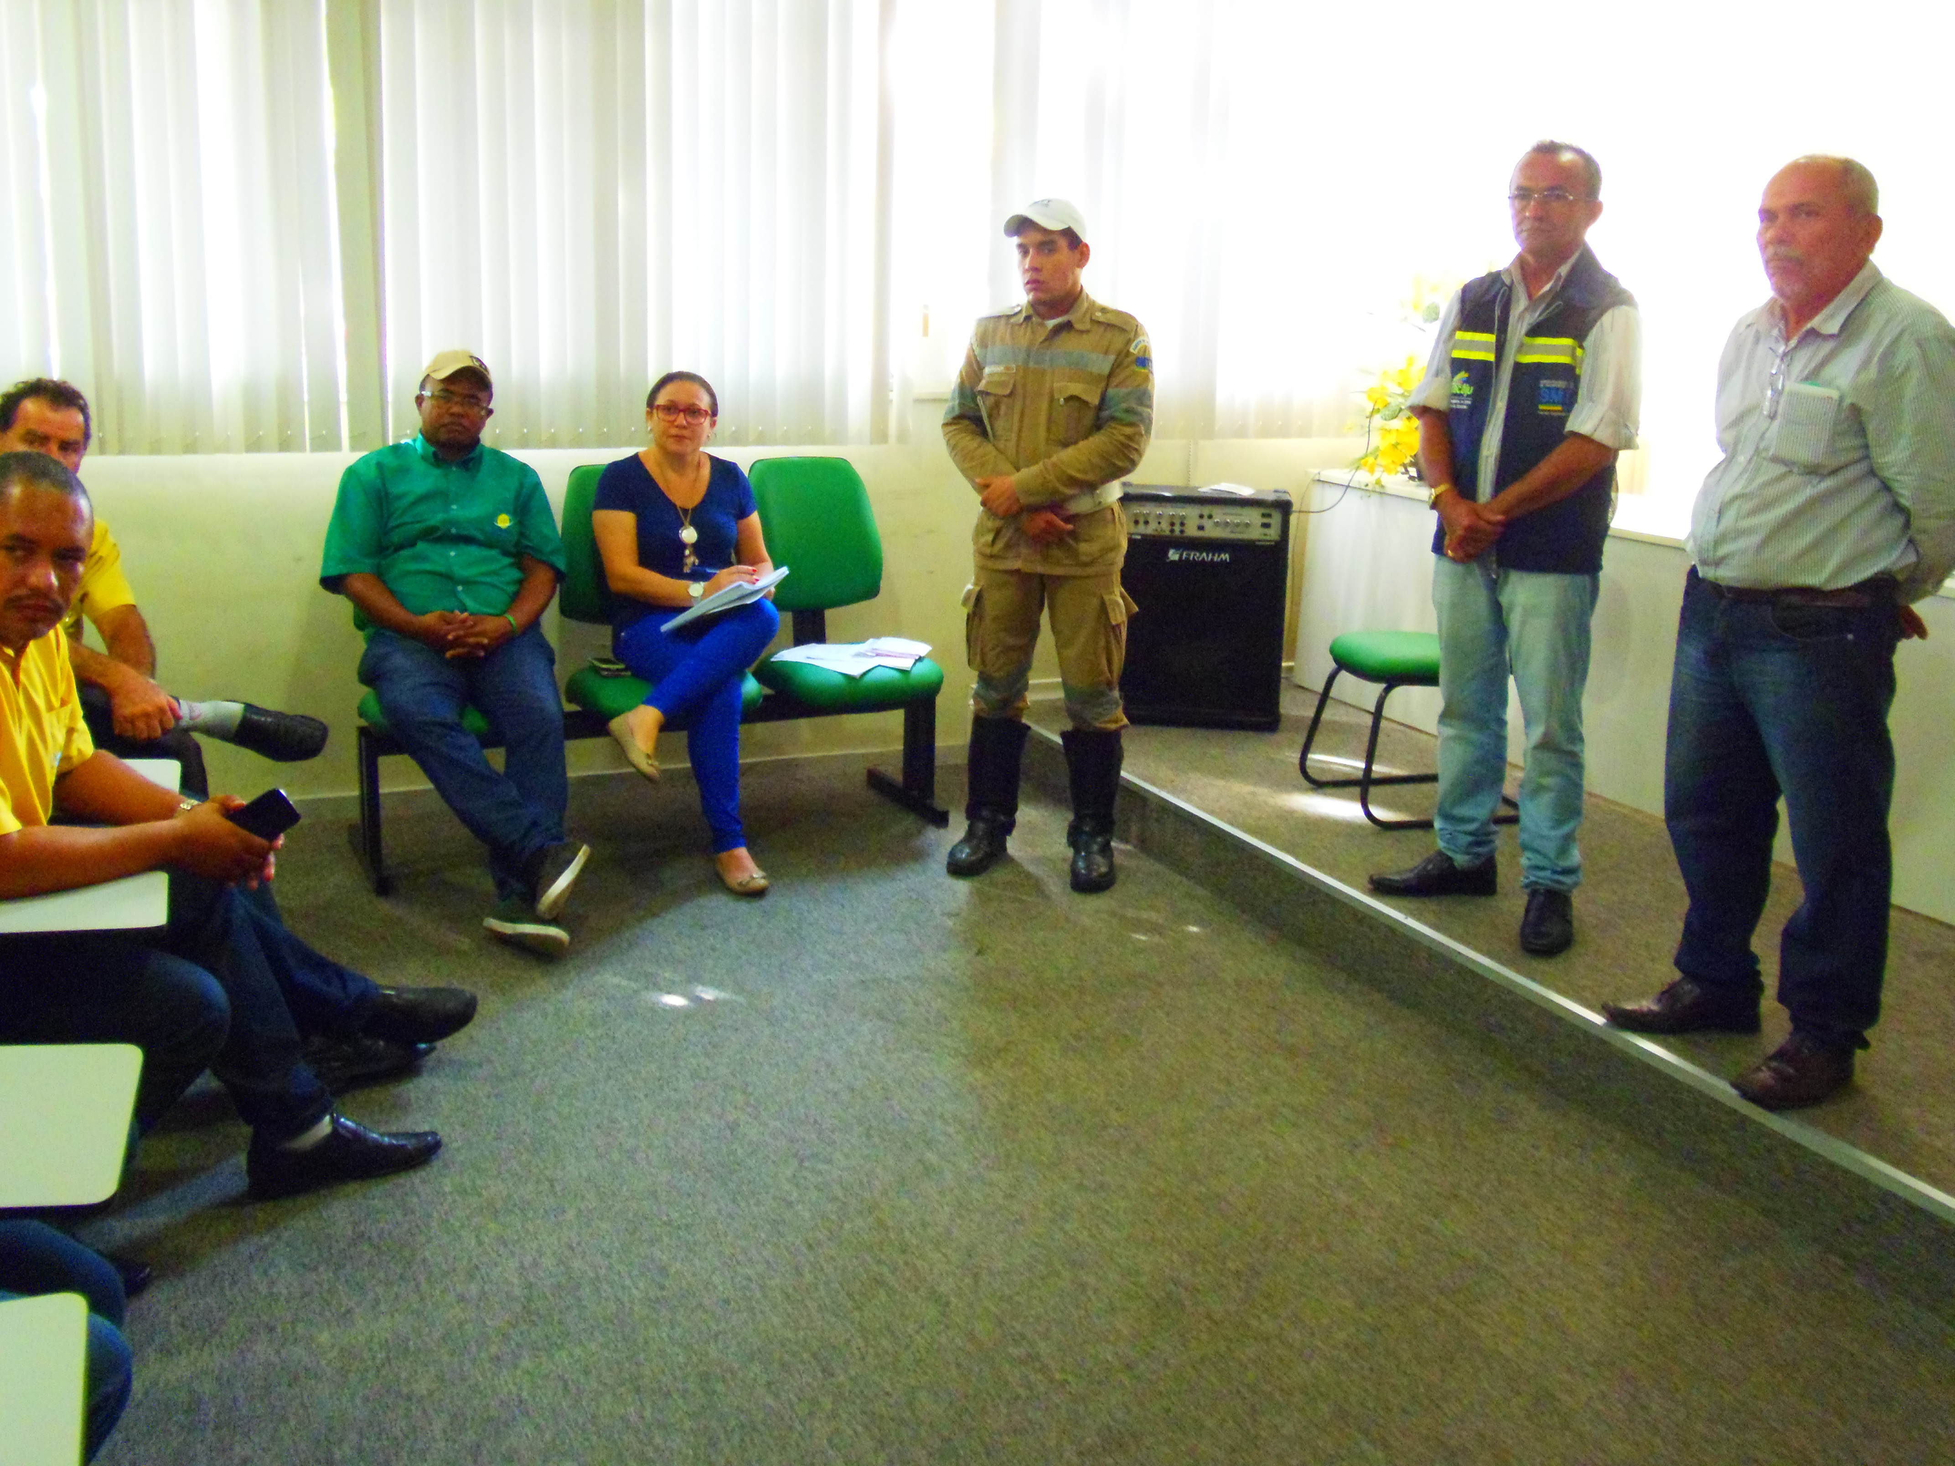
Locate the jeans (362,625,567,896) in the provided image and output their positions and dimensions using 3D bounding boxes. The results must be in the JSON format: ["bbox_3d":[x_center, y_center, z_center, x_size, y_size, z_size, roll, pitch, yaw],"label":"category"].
[{"bbox_3d":[-1.345,0.022,4.493,0.517,0.596,0.854,-6,16,-29],"label":"jeans"}]

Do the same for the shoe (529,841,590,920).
[{"bbox_3d":[-1.059,0.349,4.123,0.109,0.109,0.288,31,30,-6],"label":"shoe"}]

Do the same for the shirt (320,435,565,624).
[{"bbox_3d":[-1.435,-0.531,4.539,0.636,0.546,0.358,-6,16,-27],"label":"shirt"}]

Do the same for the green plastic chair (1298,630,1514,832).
[{"bbox_3d":[1.254,-0.223,4.574,0.596,0.854,0.477,-2,15,-13],"label":"green plastic chair"}]

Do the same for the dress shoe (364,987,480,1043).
[{"bbox_3d":[-1.147,0.527,3.376,0.298,0.119,0.109,-7,17,-30],"label":"dress shoe"}]

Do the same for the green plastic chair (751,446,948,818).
[{"bbox_3d":[-0.438,-0.269,5.093,0.546,1.003,0.646,-5,16,-24],"label":"green plastic chair"}]

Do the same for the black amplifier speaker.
[{"bbox_3d":[0.714,-0.414,5.506,0.546,0.735,0.358,3,14,4],"label":"black amplifier speaker"}]

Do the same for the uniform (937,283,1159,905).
[{"bbox_3d":[0.183,-0.398,4.538,0.576,1.560,0.427,5,15,13],"label":"uniform"}]

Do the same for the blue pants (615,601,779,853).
[{"bbox_3d":[-0.765,-0.058,4.769,0.407,0.616,0.755,-8,17,-33],"label":"blue pants"}]

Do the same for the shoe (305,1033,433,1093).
[{"bbox_3d":[-1.240,0.614,3.355,0.298,0.104,0.109,-8,17,-33],"label":"shoe"}]

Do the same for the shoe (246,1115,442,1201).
[{"bbox_3d":[-1.120,0.704,2.989,0.318,0.119,0.109,-7,17,-31],"label":"shoe"}]

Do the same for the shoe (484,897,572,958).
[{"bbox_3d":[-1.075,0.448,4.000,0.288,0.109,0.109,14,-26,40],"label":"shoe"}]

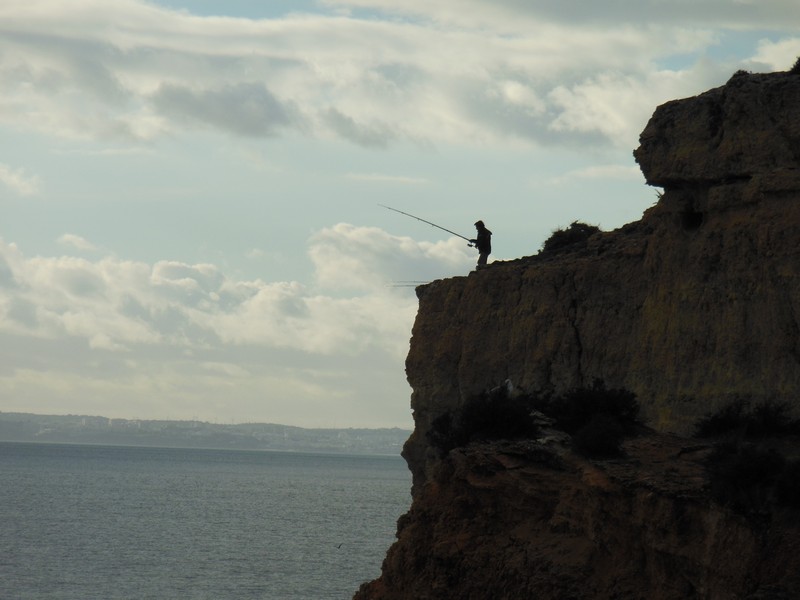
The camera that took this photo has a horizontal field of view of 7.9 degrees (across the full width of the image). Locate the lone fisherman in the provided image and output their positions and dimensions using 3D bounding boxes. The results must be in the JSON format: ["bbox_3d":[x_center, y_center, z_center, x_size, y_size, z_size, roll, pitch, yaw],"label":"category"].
[{"bbox_3d":[2.469,-1.575,175.000,0.640,1.690,0.550,2,-2,0],"label":"lone fisherman"}]

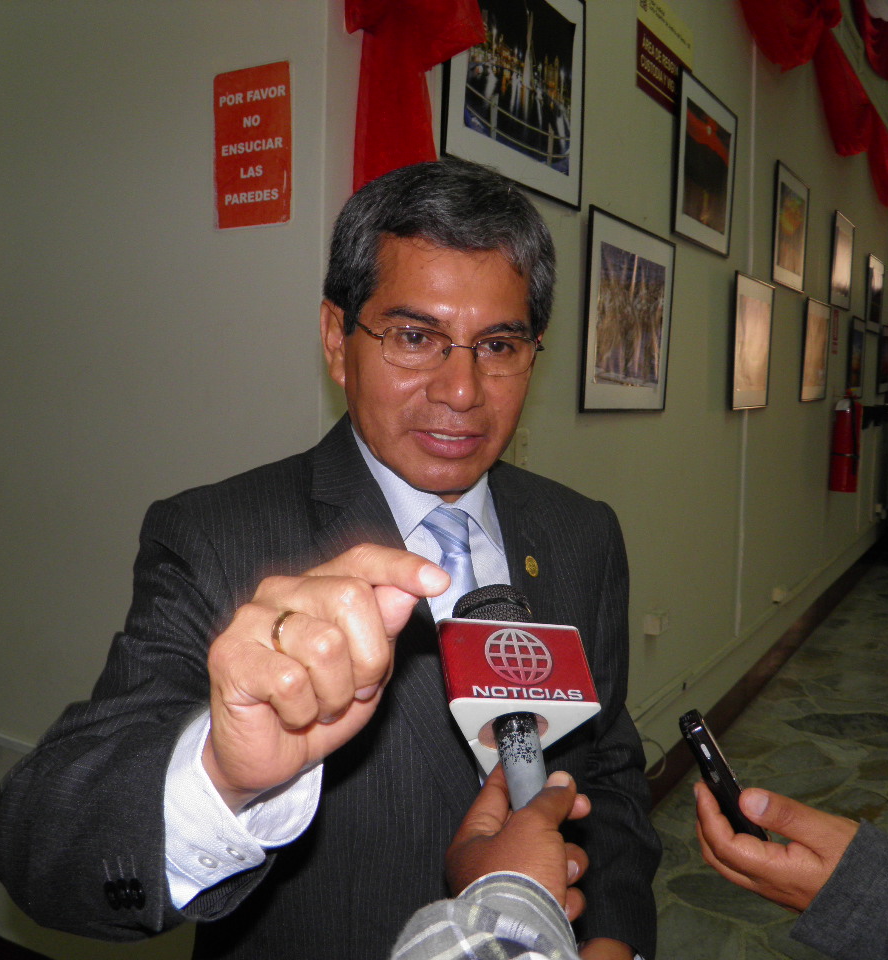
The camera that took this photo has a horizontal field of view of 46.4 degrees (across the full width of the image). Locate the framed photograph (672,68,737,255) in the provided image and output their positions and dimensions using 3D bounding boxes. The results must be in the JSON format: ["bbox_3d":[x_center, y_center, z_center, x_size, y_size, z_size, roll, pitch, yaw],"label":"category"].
[{"bbox_3d":[1.012,-1.189,3.982,0.030,0.576,0.780,3,6,29],"label":"framed photograph"}]

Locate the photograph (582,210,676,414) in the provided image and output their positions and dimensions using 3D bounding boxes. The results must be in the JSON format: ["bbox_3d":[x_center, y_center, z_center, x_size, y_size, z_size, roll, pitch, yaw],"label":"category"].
[{"bbox_3d":[0.594,-0.509,3.301,0.030,0.576,0.780,3,6,29],"label":"photograph"}]

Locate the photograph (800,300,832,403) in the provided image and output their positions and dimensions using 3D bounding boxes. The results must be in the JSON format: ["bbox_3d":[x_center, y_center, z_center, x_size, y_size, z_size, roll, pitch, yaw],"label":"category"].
[{"bbox_3d":[2.242,-0.772,6.226,0.030,0.576,0.780,3,6,29],"label":"photograph"}]

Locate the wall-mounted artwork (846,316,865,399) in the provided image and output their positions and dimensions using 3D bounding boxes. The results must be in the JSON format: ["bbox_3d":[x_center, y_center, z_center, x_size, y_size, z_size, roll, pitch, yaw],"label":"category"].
[{"bbox_3d":[3.073,-0.898,7.701,0.030,0.576,0.780,3,6,29],"label":"wall-mounted artwork"}]

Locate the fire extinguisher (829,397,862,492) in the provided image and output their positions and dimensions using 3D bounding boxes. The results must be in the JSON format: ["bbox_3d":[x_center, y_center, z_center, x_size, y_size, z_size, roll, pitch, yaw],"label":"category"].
[{"bbox_3d":[2.607,-0.257,6.721,0.200,0.666,0.180,3,6,29],"label":"fire extinguisher"}]

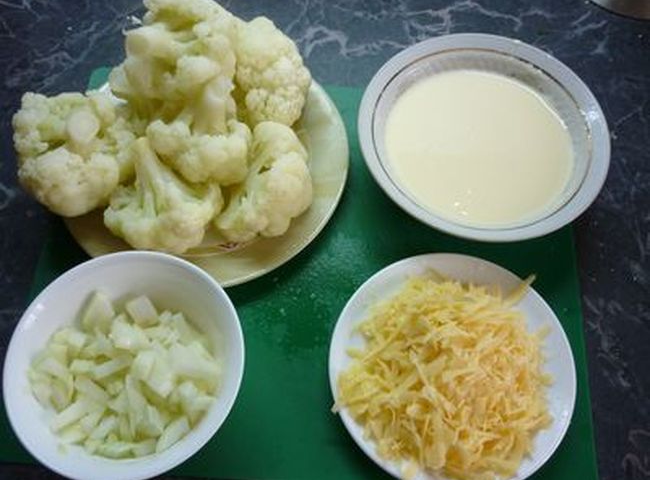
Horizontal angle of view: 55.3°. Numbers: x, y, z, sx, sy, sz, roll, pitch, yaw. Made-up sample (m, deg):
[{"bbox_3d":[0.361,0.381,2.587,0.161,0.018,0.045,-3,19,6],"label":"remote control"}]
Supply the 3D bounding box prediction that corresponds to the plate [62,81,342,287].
[{"bbox_3d":[-0.098,-0.063,0.515,0.236,0.026,0.236,0,65,-1],"label":"plate"}]

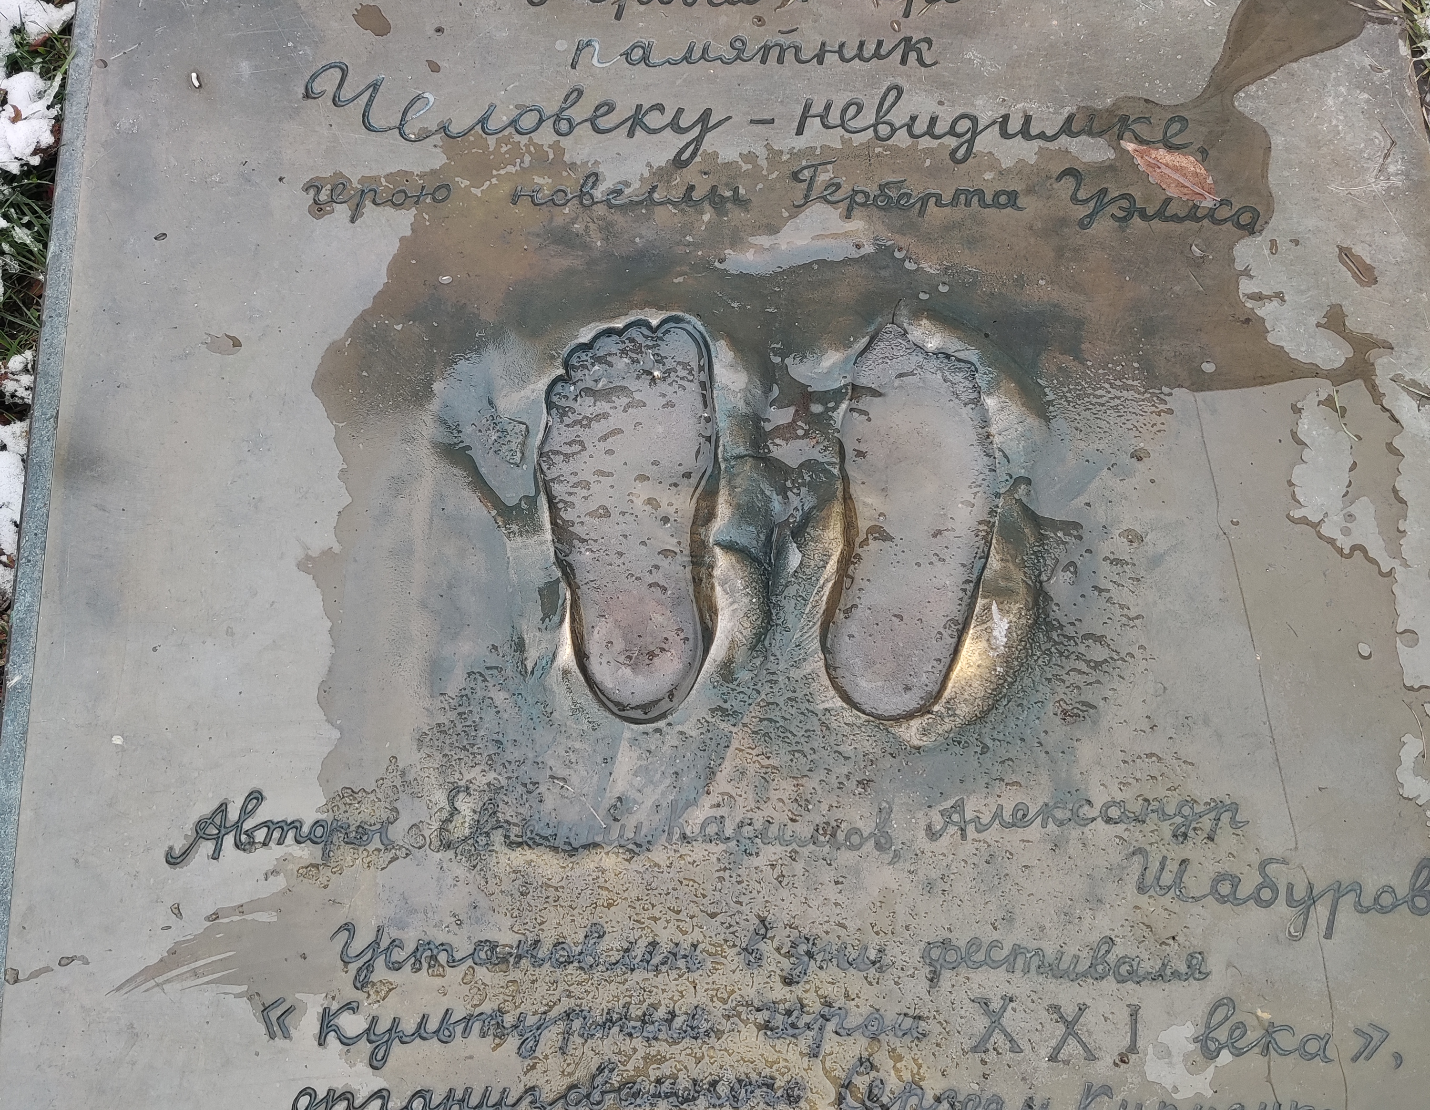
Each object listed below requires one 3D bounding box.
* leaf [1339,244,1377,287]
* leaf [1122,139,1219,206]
[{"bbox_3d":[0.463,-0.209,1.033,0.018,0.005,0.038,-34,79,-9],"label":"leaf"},{"bbox_3d":[0.334,-0.282,1.047,0.084,0.009,0.037,35,78,7],"label":"leaf"}]

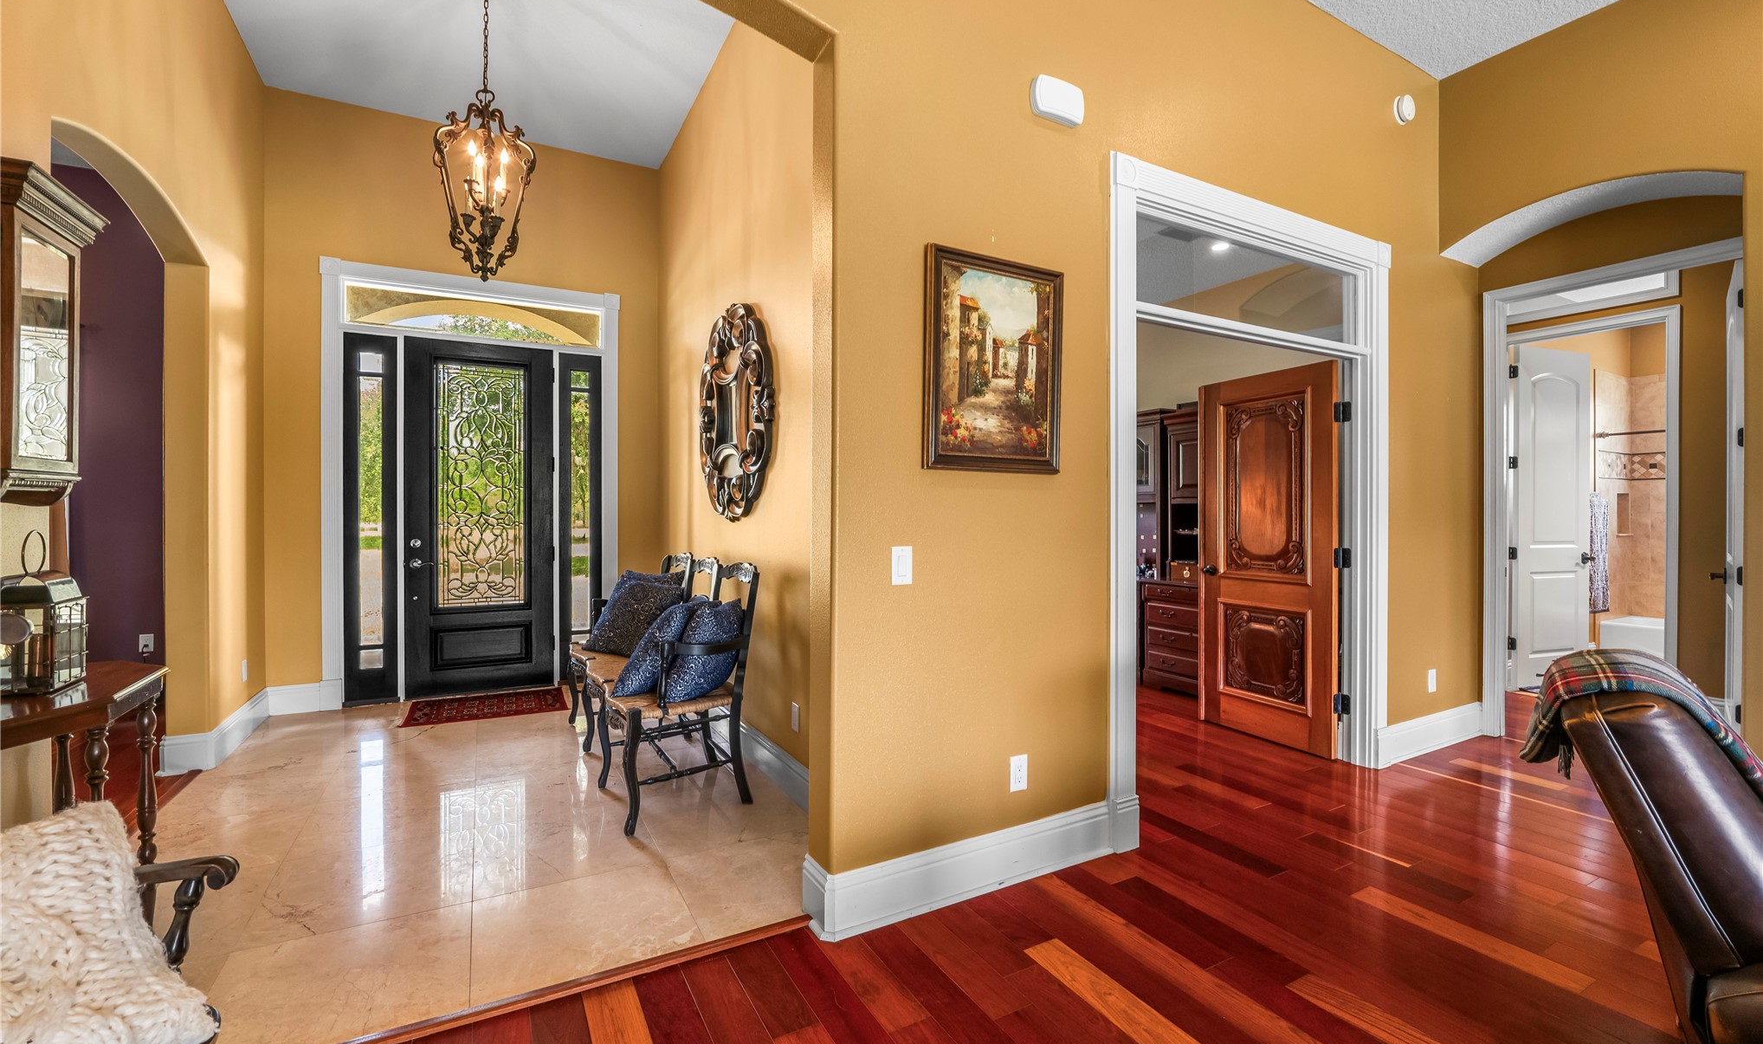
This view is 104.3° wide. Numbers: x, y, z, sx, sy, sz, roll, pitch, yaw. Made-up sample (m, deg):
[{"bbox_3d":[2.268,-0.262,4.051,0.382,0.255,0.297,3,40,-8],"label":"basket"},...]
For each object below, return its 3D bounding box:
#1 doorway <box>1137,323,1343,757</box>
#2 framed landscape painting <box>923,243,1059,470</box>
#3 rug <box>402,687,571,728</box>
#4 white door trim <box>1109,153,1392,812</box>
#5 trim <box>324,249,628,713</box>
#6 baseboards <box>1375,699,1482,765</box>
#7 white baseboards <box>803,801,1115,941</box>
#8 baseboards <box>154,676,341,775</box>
[{"bbox_3d":[1.660,0.219,3.065,1.691,2.011,0.154,0,0,-29],"label":"doorway"},{"bbox_3d":[0.383,-0.517,2.257,0.549,0.697,0.043,0,0,-29],"label":"framed landscape painting"},{"bbox_3d":[-2.590,1.208,4.520,0.916,0.012,0.635,0,0,-29],"label":"rug"},{"bbox_3d":[1.672,-0.074,3.056,1.974,2.598,0.179,0,0,-29],"label":"white door trim"},{"bbox_3d":[-2.801,-0.253,4.830,1.802,2.931,0.185,0,0,-29],"label":"trim"},{"bbox_3d":[2.965,1.122,3.673,1.080,0.204,0.037,0,0,-29],"label":"baseboards"},{"bbox_3d":[0.312,1.125,2.338,1.156,0.201,0.179,0,0,-29],"label":"white baseboards"},{"bbox_3d":[-3.485,1.114,3.854,0.543,0.204,1.086,0,0,-29],"label":"baseboards"}]

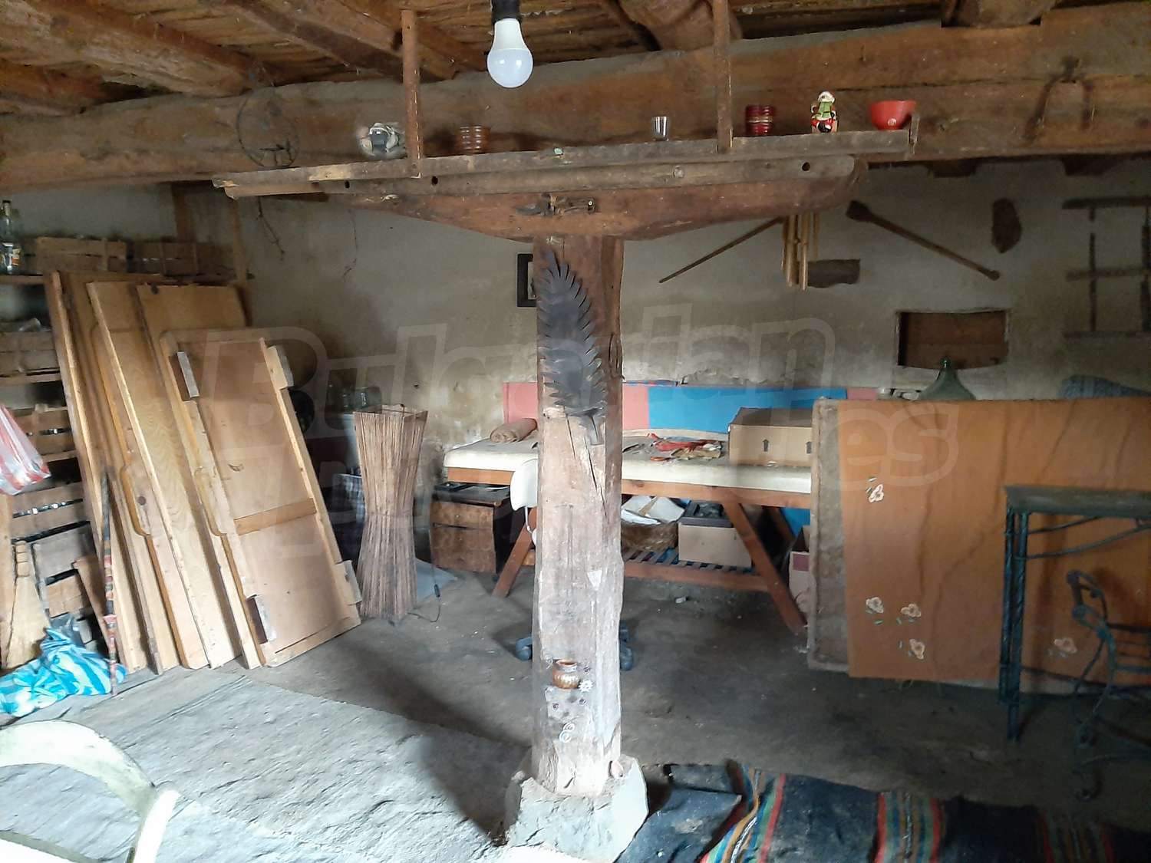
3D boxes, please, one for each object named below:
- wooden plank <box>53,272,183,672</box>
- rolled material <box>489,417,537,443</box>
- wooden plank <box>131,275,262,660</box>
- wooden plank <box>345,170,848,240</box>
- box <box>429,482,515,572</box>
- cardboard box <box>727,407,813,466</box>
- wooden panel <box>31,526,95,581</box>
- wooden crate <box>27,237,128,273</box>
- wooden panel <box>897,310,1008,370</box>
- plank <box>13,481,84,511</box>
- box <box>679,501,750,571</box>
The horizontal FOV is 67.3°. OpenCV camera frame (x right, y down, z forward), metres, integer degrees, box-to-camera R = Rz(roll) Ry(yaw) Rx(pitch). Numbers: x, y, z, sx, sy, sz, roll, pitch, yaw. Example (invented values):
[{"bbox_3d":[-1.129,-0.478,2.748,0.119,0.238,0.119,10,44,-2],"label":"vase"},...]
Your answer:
[{"bbox_3d":[-1.805,0.140,3.703,0.035,1.629,0.560,-9,2,26],"label":"wooden plank"},{"bbox_3d":[-0.346,-0.029,5.149,0.120,0.115,0.580,2,7,21],"label":"rolled material"},{"bbox_3d":[-1.460,0.154,3.784,0.030,1.640,0.530,-18,-2,26],"label":"wooden plank"},{"bbox_3d":[0.041,-0.597,2.320,1.400,0.185,0.200,3,8,20],"label":"wooden plank"},{"bbox_3d":[-0.580,0.558,5.136,0.430,0.450,0.360,3,7,22],"label":"box"},{"bbox_3d":[1.008,0.033,4.068,0.500,0.230,0.360,2,7,21],"label":"cardboard box"},{"bbox_3d":[-2.221,0.531,3.800,0.020,0.190,0.340,3,8,20],"label":"wooden panel"},{"bbox_3d":[-2.293,-0.771,3.835,0.280,0.140,0.460,3,8,20],"label":"wooden crate"},{"bbox_3d":[2.030,-0.492,4.654,0.560,0.320,0.040,3,8,20],"label":"wooden panel"},{"bbox_3d":[-2.245,0.282,3.700,0.020,0.085,0.400,3,8,20],"label":"plank"},{"bbox_3d":[0.742,0.515,4.417,0.360,0.235,0.350,3,8,20],"label":"box"}]

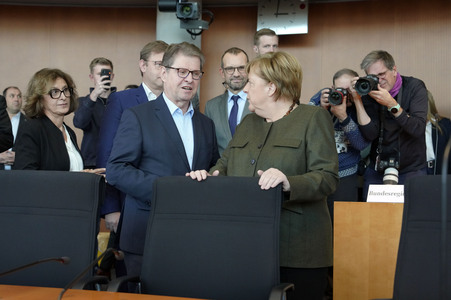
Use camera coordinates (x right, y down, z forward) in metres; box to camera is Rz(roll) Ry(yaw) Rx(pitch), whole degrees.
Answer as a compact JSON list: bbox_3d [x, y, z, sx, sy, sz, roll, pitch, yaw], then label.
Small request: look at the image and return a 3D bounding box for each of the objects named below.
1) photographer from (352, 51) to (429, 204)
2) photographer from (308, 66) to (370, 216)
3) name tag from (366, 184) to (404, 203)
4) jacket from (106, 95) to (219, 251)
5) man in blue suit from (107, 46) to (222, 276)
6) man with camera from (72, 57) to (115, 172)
[{"bbox_3d":[0.980,0.320,3.917,0.520,1.810,0.480,1,3,22],"label":"photographer"},{"bbox_3d":[0.745,0.340,4.268,0.520,1.740,0.460,1,3,20],"label":"photographer"},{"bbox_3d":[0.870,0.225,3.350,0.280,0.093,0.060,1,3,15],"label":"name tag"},{"bbox_3d":[-0.280,0.135,2.958,0.550,0.750,0.350,-1,3,-30],"label":"jacket"},{"bbox_3d":[-0.280,0.380,2.969,0.560,1.770,0.380,-1,3,-30],"label":"man in blue suit"},{"bbox_3d":[-0.910,0.269,4.766,0.520,1.840,0.420,-1,3,-15],"label":"man with camera"}]

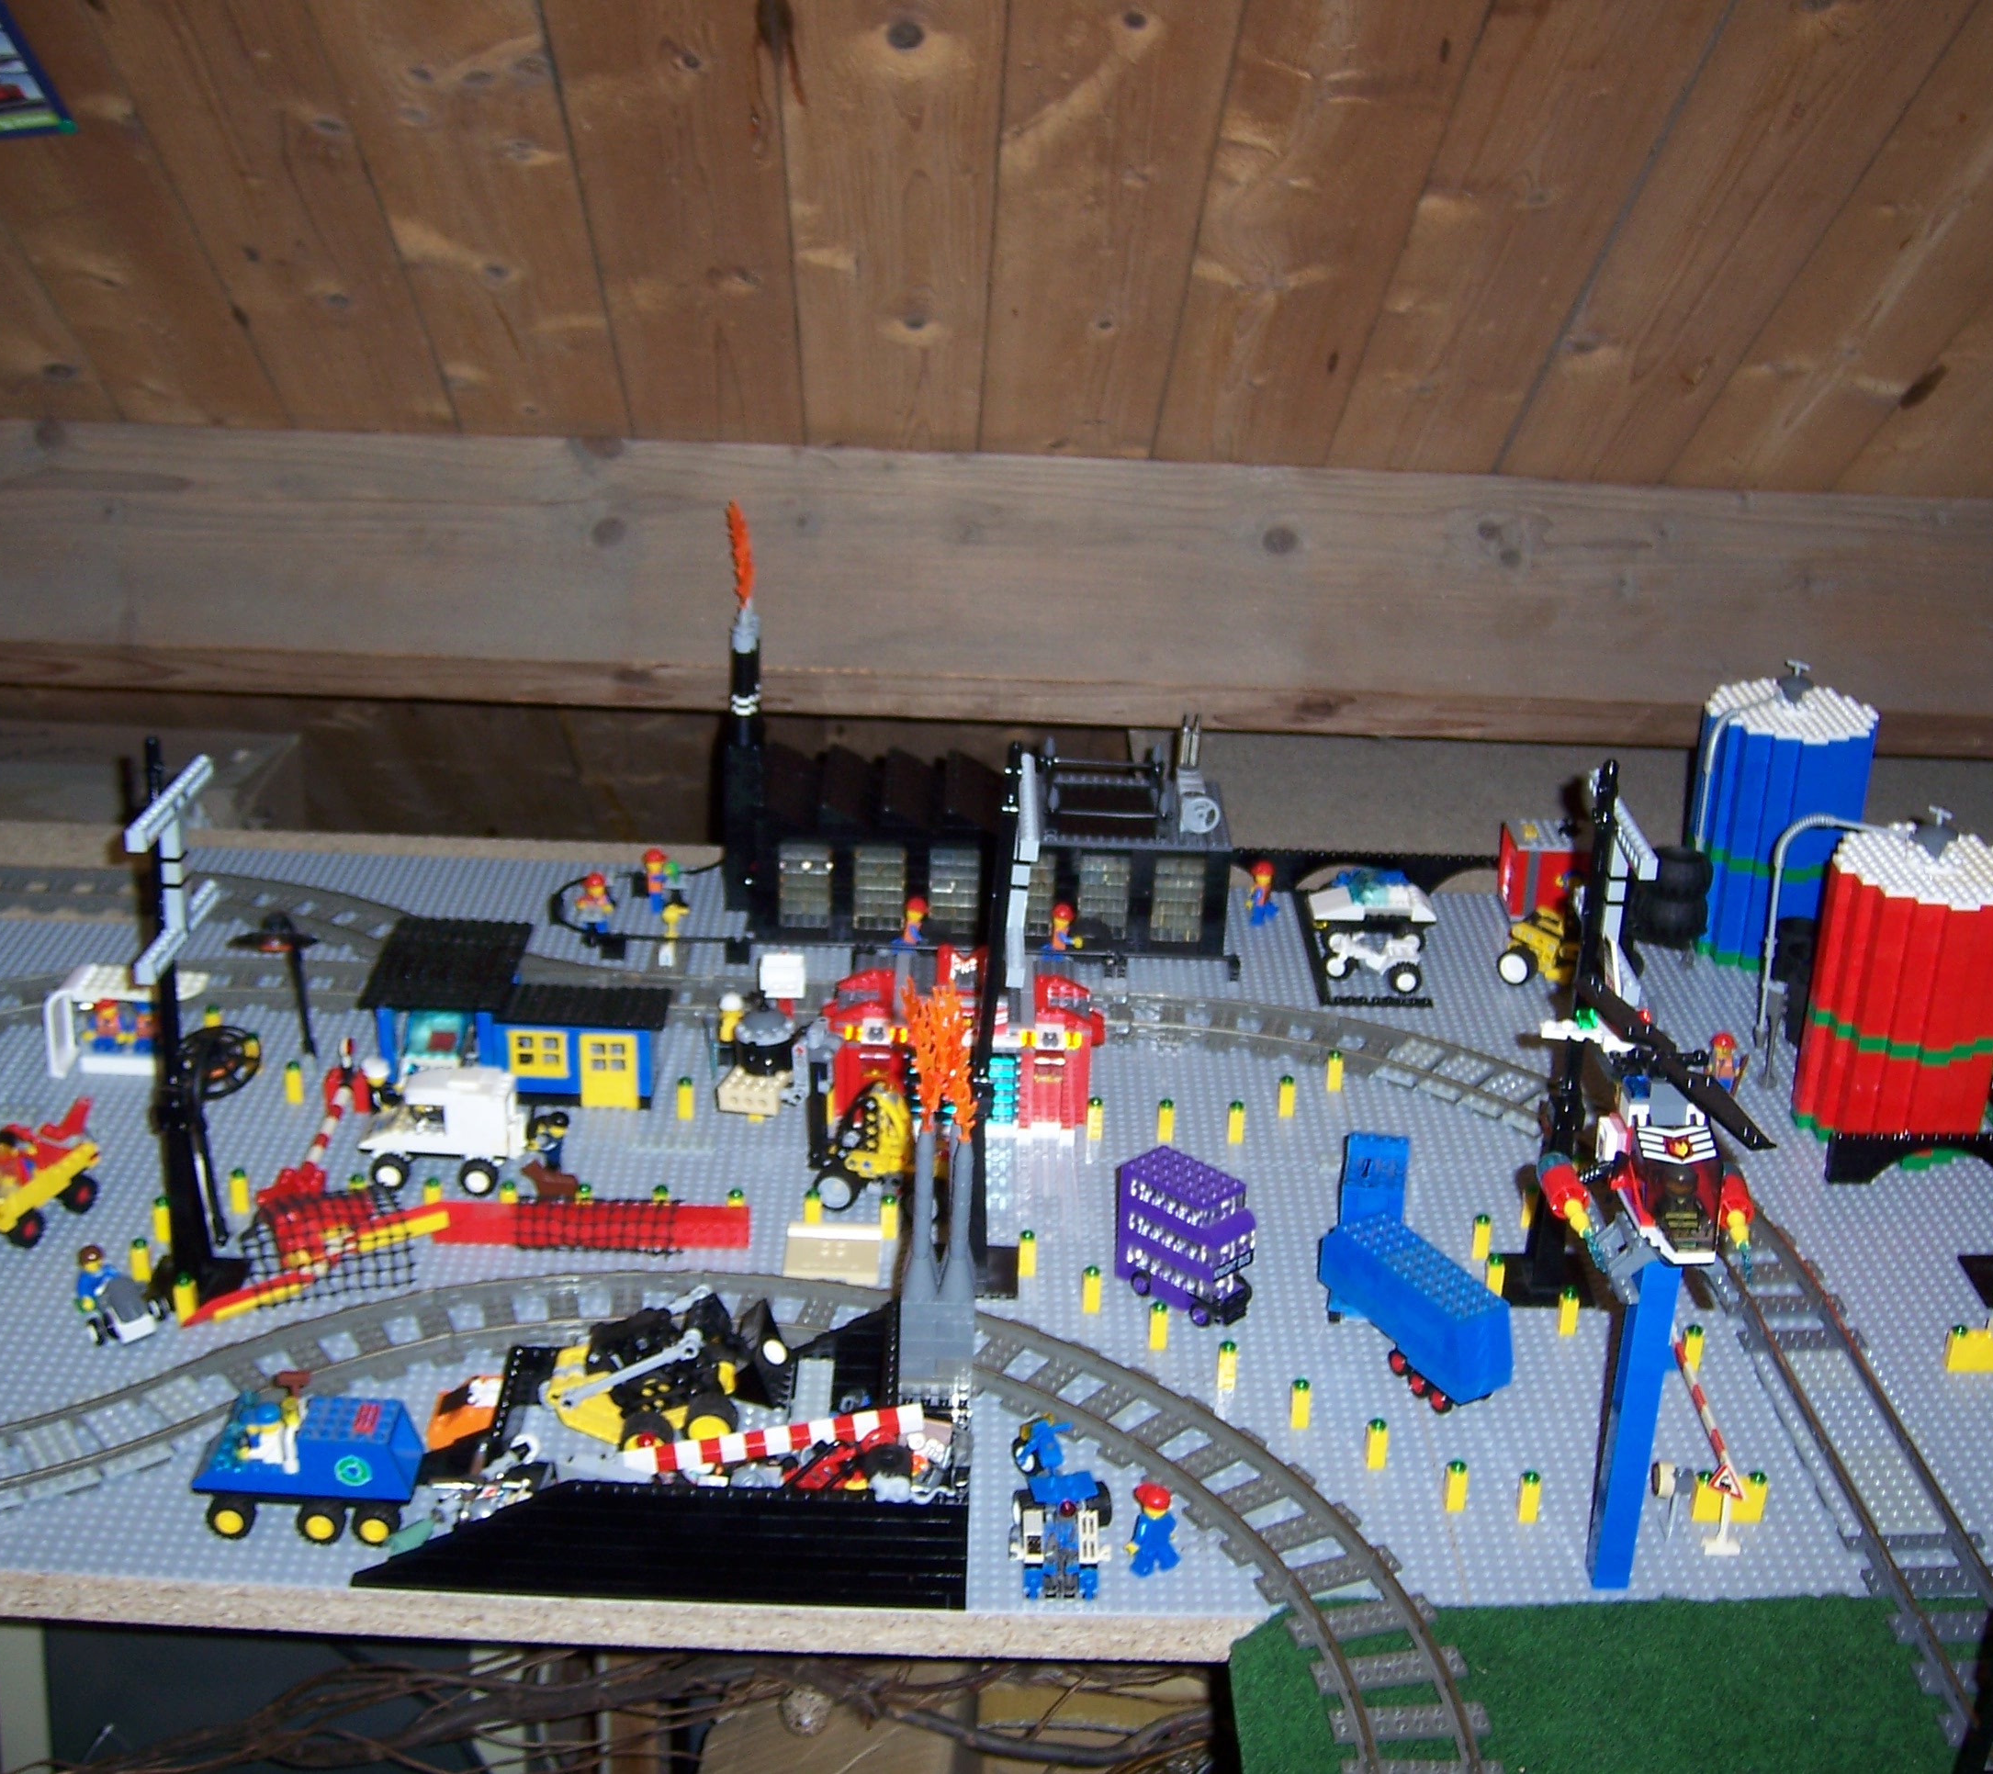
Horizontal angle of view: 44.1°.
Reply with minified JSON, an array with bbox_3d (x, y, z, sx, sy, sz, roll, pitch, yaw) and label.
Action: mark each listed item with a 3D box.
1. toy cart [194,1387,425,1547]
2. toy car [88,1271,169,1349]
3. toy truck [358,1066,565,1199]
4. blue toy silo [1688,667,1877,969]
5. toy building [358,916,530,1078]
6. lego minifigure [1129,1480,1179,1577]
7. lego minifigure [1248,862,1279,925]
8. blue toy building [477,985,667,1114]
[{"bbox_3d":[-0.302,0.250,1.082,0.097,0.050,0.055,2,25,1],"label":"toy cart"},{"bbox_3d":[-0.425,0.208,1.201,0.035,0.019,0.029,-20,32,-39],"label":"toy car"},{"bbox_3d":[-0.299,0.129,1.343,0.093,0.053,0.057,3,25,3],"label":"toy truck"},{"bbox_3d":[0.520,-0.056,1.642,0.113,0.194,0.113,2,25,-1],"label":"blue toy silo"},{"bbox_3d":[-0.321,0.073,1.449,0.081,0.064,0.120,2,25,-1],"label":"toy building"},{"bbox_3d":[0.068,0.276,1.066,0.024,0.041,0.018,-18,31,-37],"label":"lego minifigure"},{"bbox_3d":[0.182,0.005,1.665,0.020,0.042,0.021,1,25,-3],"label":"lego minifigure"},{"bbox_3d":[-0.237,0.093,1.422,0.095,0.056,0.052,2,25,-1],"label":"blue toy building"}]

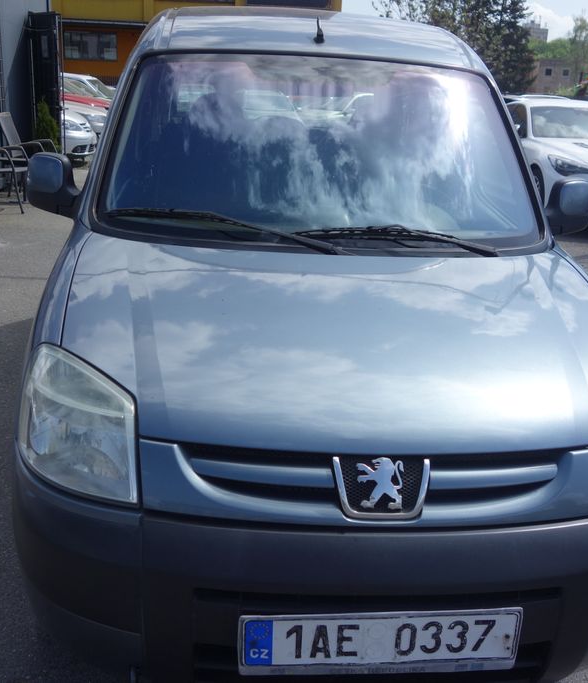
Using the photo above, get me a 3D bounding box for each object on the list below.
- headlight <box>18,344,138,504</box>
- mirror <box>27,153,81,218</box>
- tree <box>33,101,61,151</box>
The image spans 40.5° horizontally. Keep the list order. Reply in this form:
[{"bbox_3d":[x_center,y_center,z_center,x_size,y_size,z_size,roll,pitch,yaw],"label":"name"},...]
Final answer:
[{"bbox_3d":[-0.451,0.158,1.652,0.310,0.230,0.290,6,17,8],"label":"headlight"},{"bbox_3d":[-0.799,-0.537,2.704,0.185,0.210,0.165,2,17,-5],"label":"mirror"},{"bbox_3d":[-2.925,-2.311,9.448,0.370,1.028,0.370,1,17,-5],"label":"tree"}]

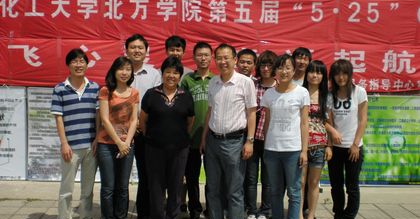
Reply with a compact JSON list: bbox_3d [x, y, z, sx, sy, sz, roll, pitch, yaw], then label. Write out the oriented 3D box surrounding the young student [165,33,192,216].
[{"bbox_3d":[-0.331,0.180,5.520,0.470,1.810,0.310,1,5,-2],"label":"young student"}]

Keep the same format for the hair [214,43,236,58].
[{"bbox_3d":[0.136,-0.508,4.680,0.180,0.165,0.200,2,5,6],"label":"hair"}]

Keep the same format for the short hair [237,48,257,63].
[{"bbox_3d":[0.355,-0.511,5.150,0.190,0.150,0.210,2,5,8],"label":"short hair"}]

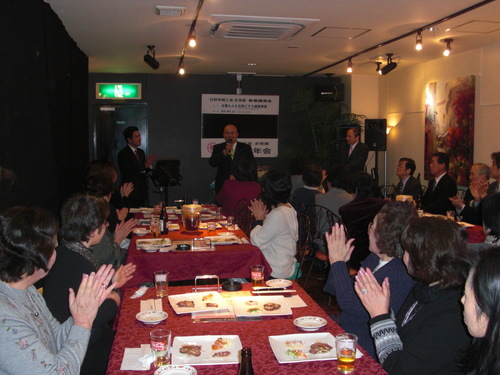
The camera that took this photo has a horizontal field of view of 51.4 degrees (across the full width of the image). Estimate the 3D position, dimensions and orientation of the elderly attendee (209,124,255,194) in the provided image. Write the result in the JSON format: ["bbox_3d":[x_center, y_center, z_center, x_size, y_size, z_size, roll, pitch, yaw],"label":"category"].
[{"bbox_3d":[-0.227,0.078,6.388,0.550,1.693,0.400,0,6,-5],"label":"elderly attendee"}]

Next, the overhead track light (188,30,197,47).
[{"bbox_3d":[-0.443,-1.152,4.020,0.060,0.125,0.060,-1,6,-10],"label":"overhead track light"}]

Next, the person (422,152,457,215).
[{"bbox_3d":[1.877,0.333,5.586,0.720,1.370,0.460,-1,5,-13],"label":"person"}]

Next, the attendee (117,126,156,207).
[{"bbox_3d":[-1.405,0.073,6.513,0.420,1.663,0.480,5,7,36],"label":"attendee"}]

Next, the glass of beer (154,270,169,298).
[{"bbox_3d":[-0.460,0.509,2.709,0.073,0.119,0.073,0,5,0],"label":"glass of beer"}]

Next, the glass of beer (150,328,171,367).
[{"bbox_3d":[-0.323,0.585,1.895,0.073,0.116,0.073,0,5,0],"label":"glass of beer"}]

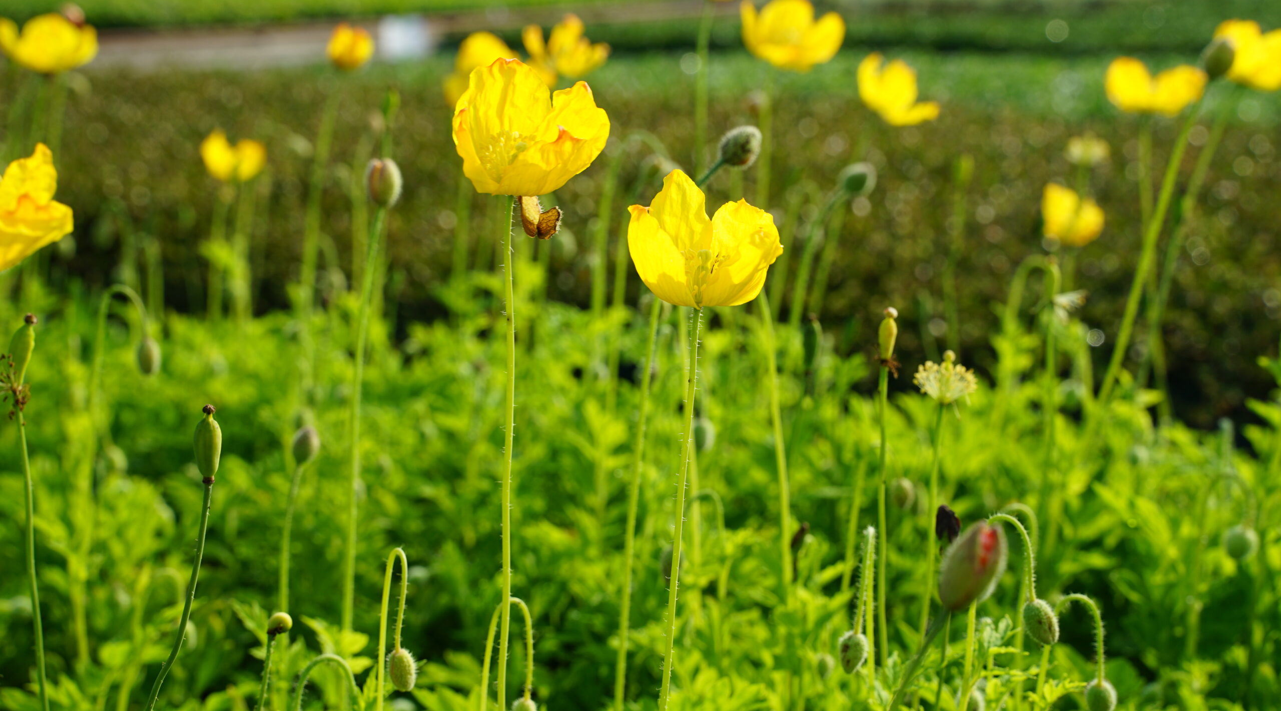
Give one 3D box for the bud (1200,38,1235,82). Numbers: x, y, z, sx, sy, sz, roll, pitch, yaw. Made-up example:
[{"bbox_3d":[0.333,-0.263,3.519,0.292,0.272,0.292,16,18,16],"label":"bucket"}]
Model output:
[{"bbox_3d":[0.309,-0.158,1.180,0.015,0.021,0.015,21,9,0],"label":"bud"}]

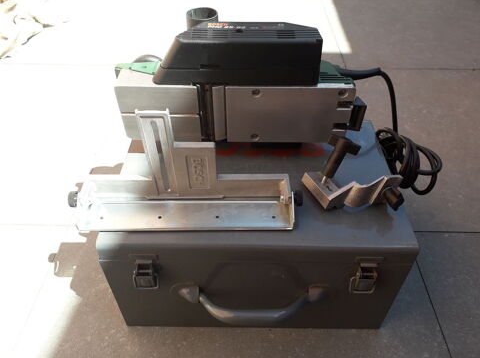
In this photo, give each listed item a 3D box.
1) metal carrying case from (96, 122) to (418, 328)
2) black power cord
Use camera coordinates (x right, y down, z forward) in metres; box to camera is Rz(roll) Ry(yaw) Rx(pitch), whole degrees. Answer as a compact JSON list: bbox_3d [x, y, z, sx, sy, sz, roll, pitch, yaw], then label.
[{"bbox_3d":[0.020,0.068,0.544,0.352,0.187,0.255,0,44,1],"label":"metal carrying case"},{"bbox_3d":[0.272,-0.096,0.650,0.267,0.272,0.140,0,44,1],"label":"black power cord"}]

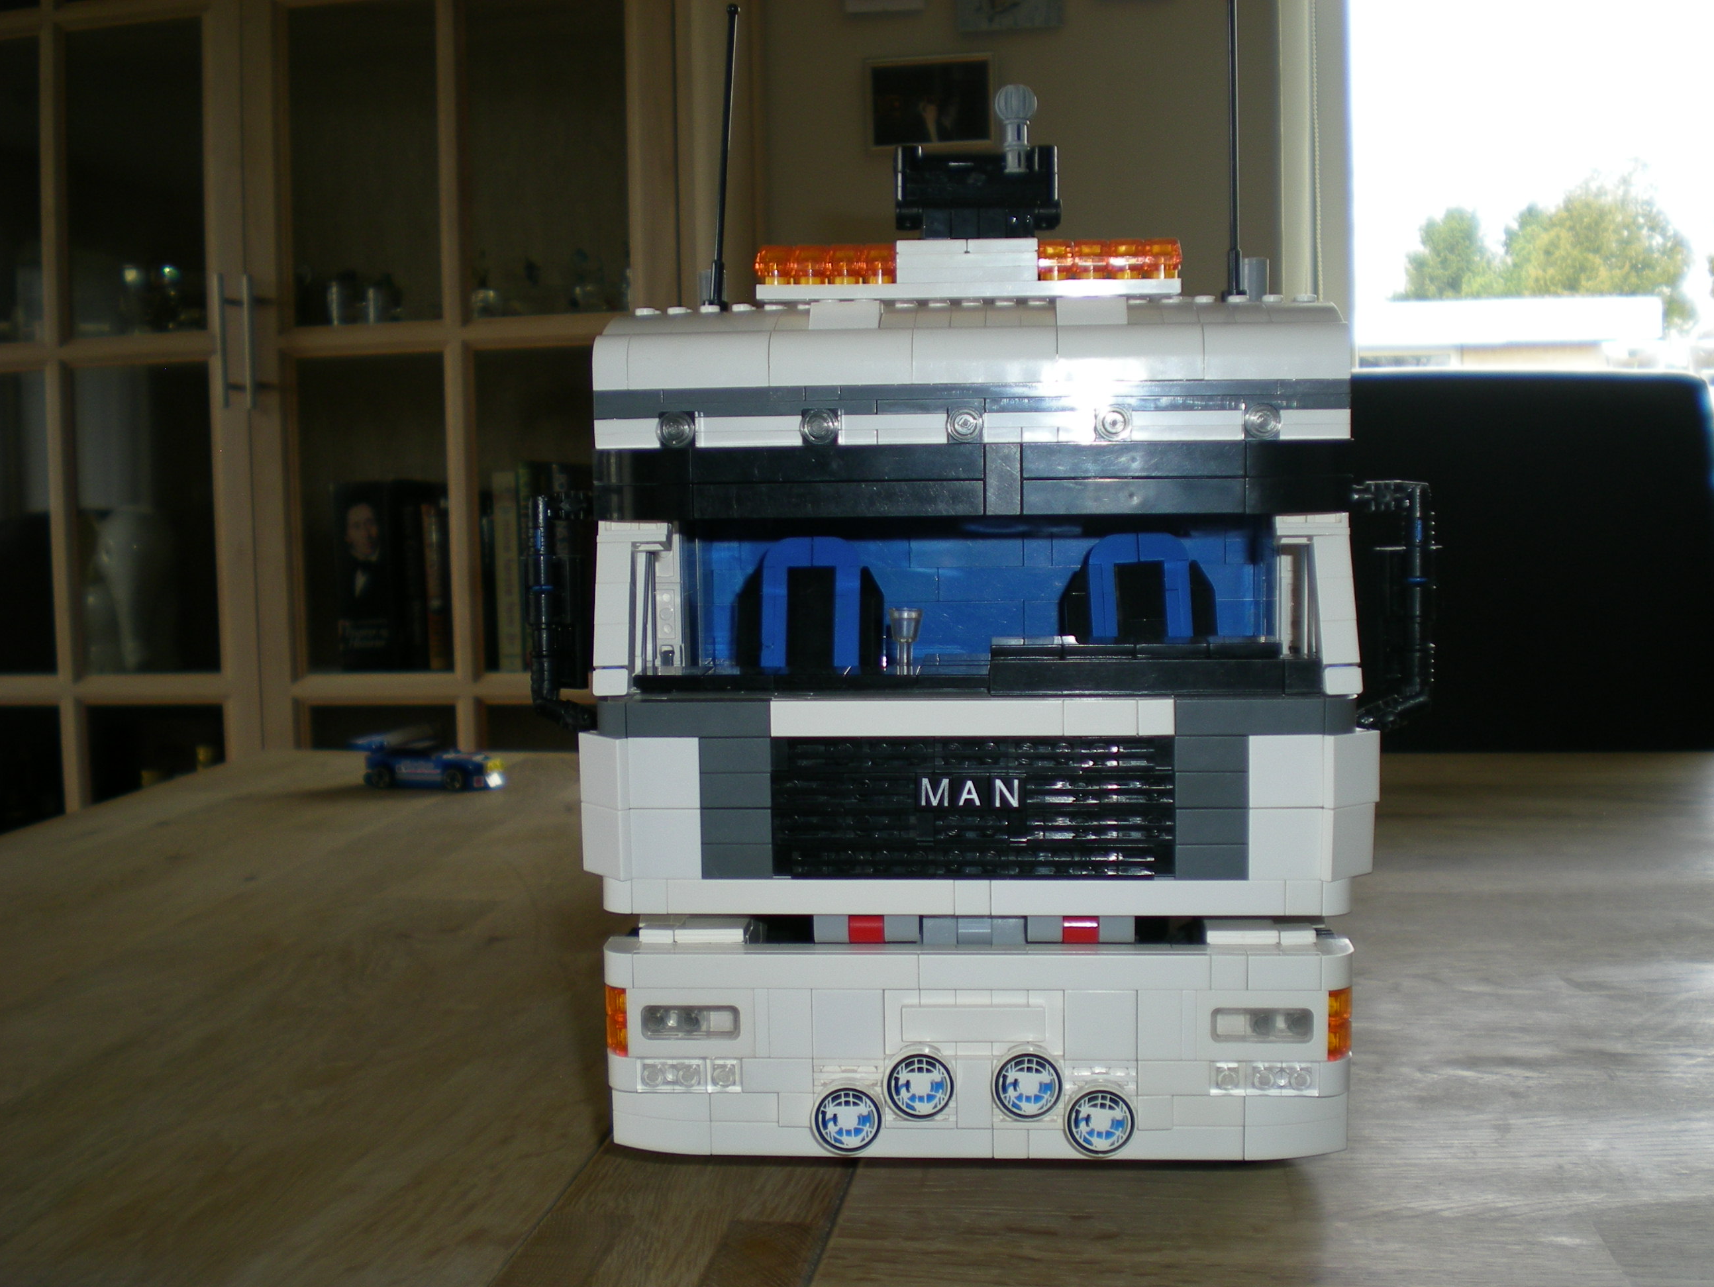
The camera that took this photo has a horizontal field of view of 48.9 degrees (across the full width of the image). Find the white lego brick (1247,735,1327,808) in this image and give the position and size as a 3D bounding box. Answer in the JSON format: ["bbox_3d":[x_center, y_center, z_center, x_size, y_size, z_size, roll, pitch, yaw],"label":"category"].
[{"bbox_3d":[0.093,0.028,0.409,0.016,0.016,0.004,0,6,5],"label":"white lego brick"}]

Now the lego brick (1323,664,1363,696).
[{"bbox_3d":[0.104,0.008,0.404,0.008,0.006,0.008,-1,5,5],"label":"lego brick"}]

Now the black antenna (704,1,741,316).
[{"bbox_3d":[-0.033,-0.120,0.465,0.007,0.074,0.007,4,7,3],"label":"black antenna"}]

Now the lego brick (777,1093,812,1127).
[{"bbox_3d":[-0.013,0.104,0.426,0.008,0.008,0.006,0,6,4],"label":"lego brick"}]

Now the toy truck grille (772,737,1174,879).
[{"bbox_3d":[0.026,0.035,0.414,0.088,0.032,0.008,-1,5,6],"label":"toy truck grille"}]

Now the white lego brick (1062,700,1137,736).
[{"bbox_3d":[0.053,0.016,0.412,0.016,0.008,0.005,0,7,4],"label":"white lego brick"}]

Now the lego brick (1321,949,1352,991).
[{"bbox_3d":[0.106,0.071,0.417,0.008,0.008,0.014,0,6,4],"label":"lego brick"}]

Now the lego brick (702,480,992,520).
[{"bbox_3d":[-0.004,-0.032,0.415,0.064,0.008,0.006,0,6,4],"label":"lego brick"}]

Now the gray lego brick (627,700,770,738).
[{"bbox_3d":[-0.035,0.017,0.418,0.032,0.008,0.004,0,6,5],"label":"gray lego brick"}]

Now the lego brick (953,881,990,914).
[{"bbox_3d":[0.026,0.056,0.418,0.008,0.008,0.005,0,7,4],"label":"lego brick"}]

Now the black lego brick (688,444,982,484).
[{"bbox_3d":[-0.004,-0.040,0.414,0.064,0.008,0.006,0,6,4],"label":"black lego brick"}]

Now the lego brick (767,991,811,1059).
[{"bbox_3d":[-0.014,0.084,0.422,0.010,0.016,0.008,-1,5,5],"label":"lego brick"}]

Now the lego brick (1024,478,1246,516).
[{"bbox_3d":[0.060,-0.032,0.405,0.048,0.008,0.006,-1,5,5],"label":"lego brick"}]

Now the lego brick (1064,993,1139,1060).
[{"bbox_3d":[0.054,0.084,0.419,0.016,0.016,0.005,0,6,4],"label":"lego brick"}]

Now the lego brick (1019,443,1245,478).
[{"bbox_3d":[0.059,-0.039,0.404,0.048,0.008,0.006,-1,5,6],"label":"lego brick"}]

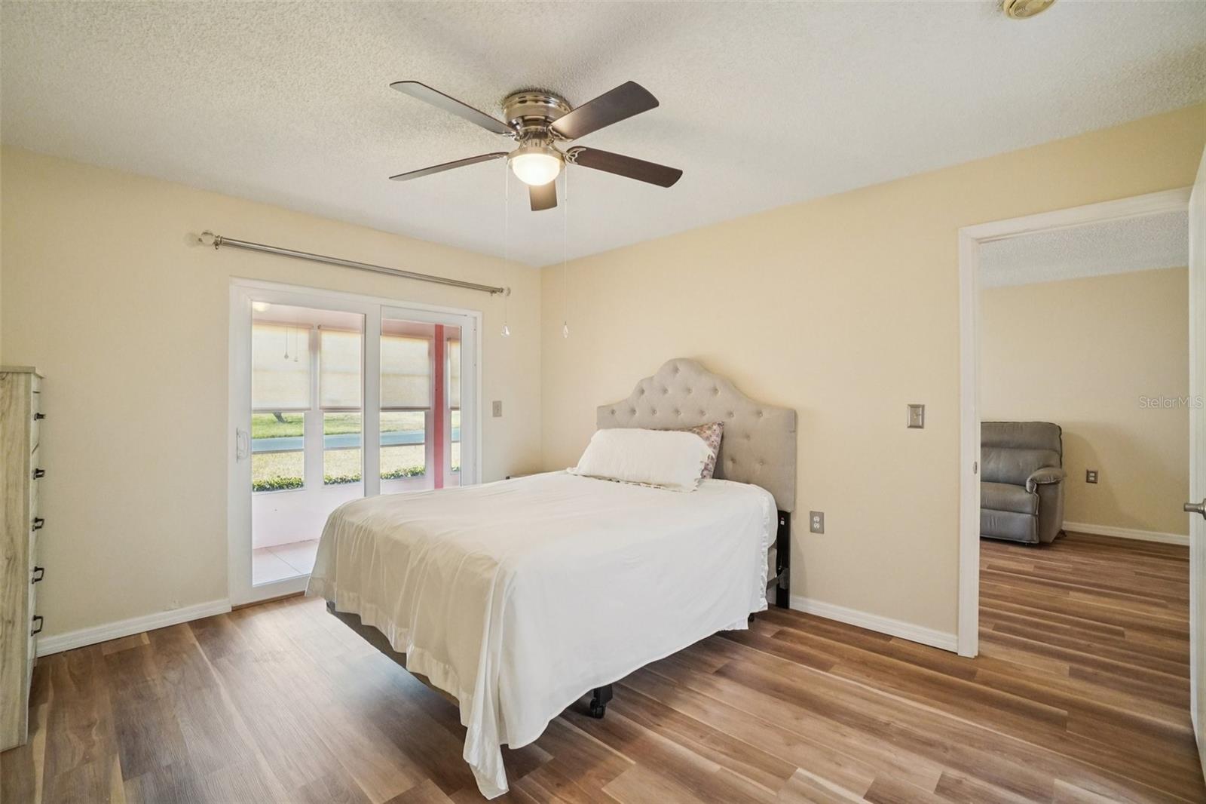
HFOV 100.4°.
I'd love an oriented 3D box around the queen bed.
[{"bbox_3d":[-0.155,0.477,2.764,1.618,1.509,2.150,2,2,43],"label":"queen bed"}]

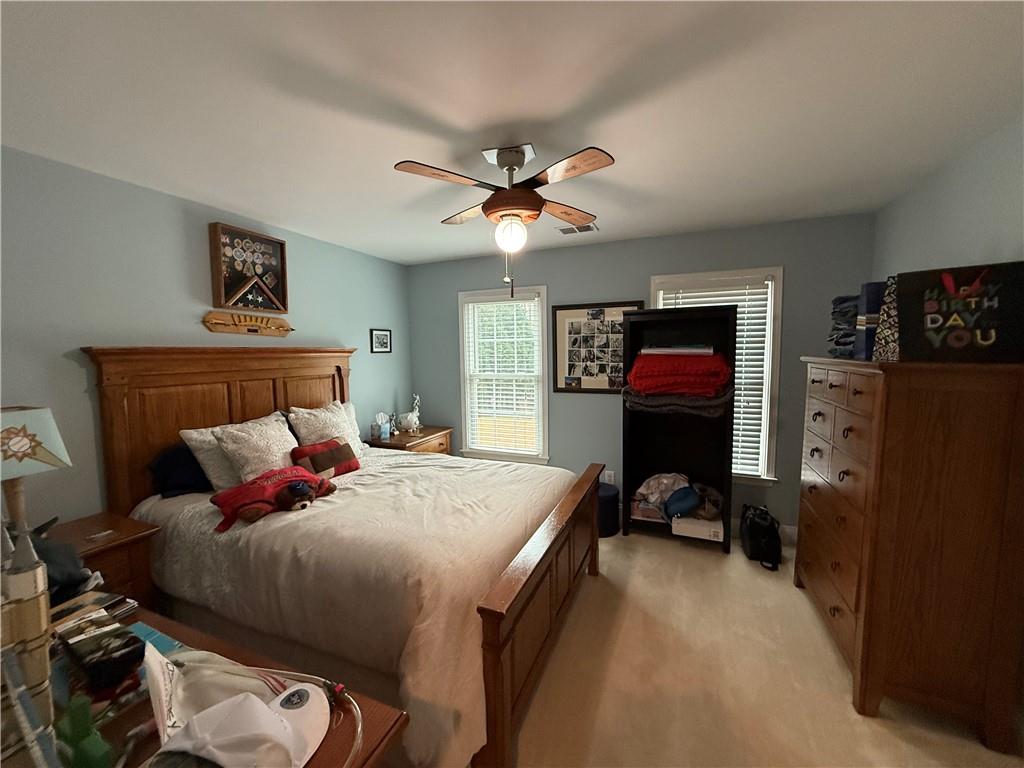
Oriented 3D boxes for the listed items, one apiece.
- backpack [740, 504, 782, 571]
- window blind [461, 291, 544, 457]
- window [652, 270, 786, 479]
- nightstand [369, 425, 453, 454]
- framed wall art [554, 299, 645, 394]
[{"bbox_3d":[1.853,1.098,3.045,0.236,0.352,0.241,1,5,22],"label":"backpack"},{"bbox_3d":[-0.092,-0.099,4.082,0.820,1.580,0.060,1,5,22],"label":"window blind"},{"bbox_3d":[1.623,-0.074,3.372,0.950,1.650,0.100,1,5,22],"label":"window"},{"bbox_3d":[-0.968,0.860,4.030,0.513,0.749,0.834,1,5,22],"label":"nightstand"},{"bbox_3d":[0.753,-0.311,3.685,0.801,0.792,0.030,1,5,22],"label":"framed wall art"}]

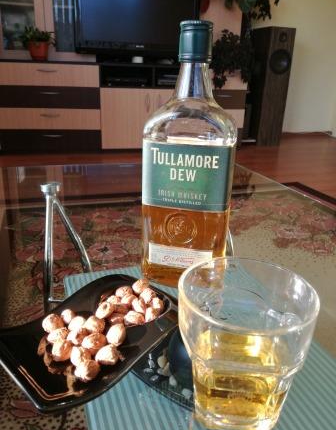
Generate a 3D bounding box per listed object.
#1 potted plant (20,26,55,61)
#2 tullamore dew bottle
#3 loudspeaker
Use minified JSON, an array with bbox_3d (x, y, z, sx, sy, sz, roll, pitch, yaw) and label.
[{"bbox_3d":[-0.978,-1.285,2.618,0.237,0.238,0.222,-3,22,-12],"label":"potted plant"},{"bbox_3d":[0.023,-0.057,0.375,0.096,0.267,0.067,5,22,7],"label":"tullamore dew bottle"},{"bbox_3d":[0.967,-1.204,3.356,0.240,1.020,0.295,-3,22,-12],"label":"loudspeaker"}]

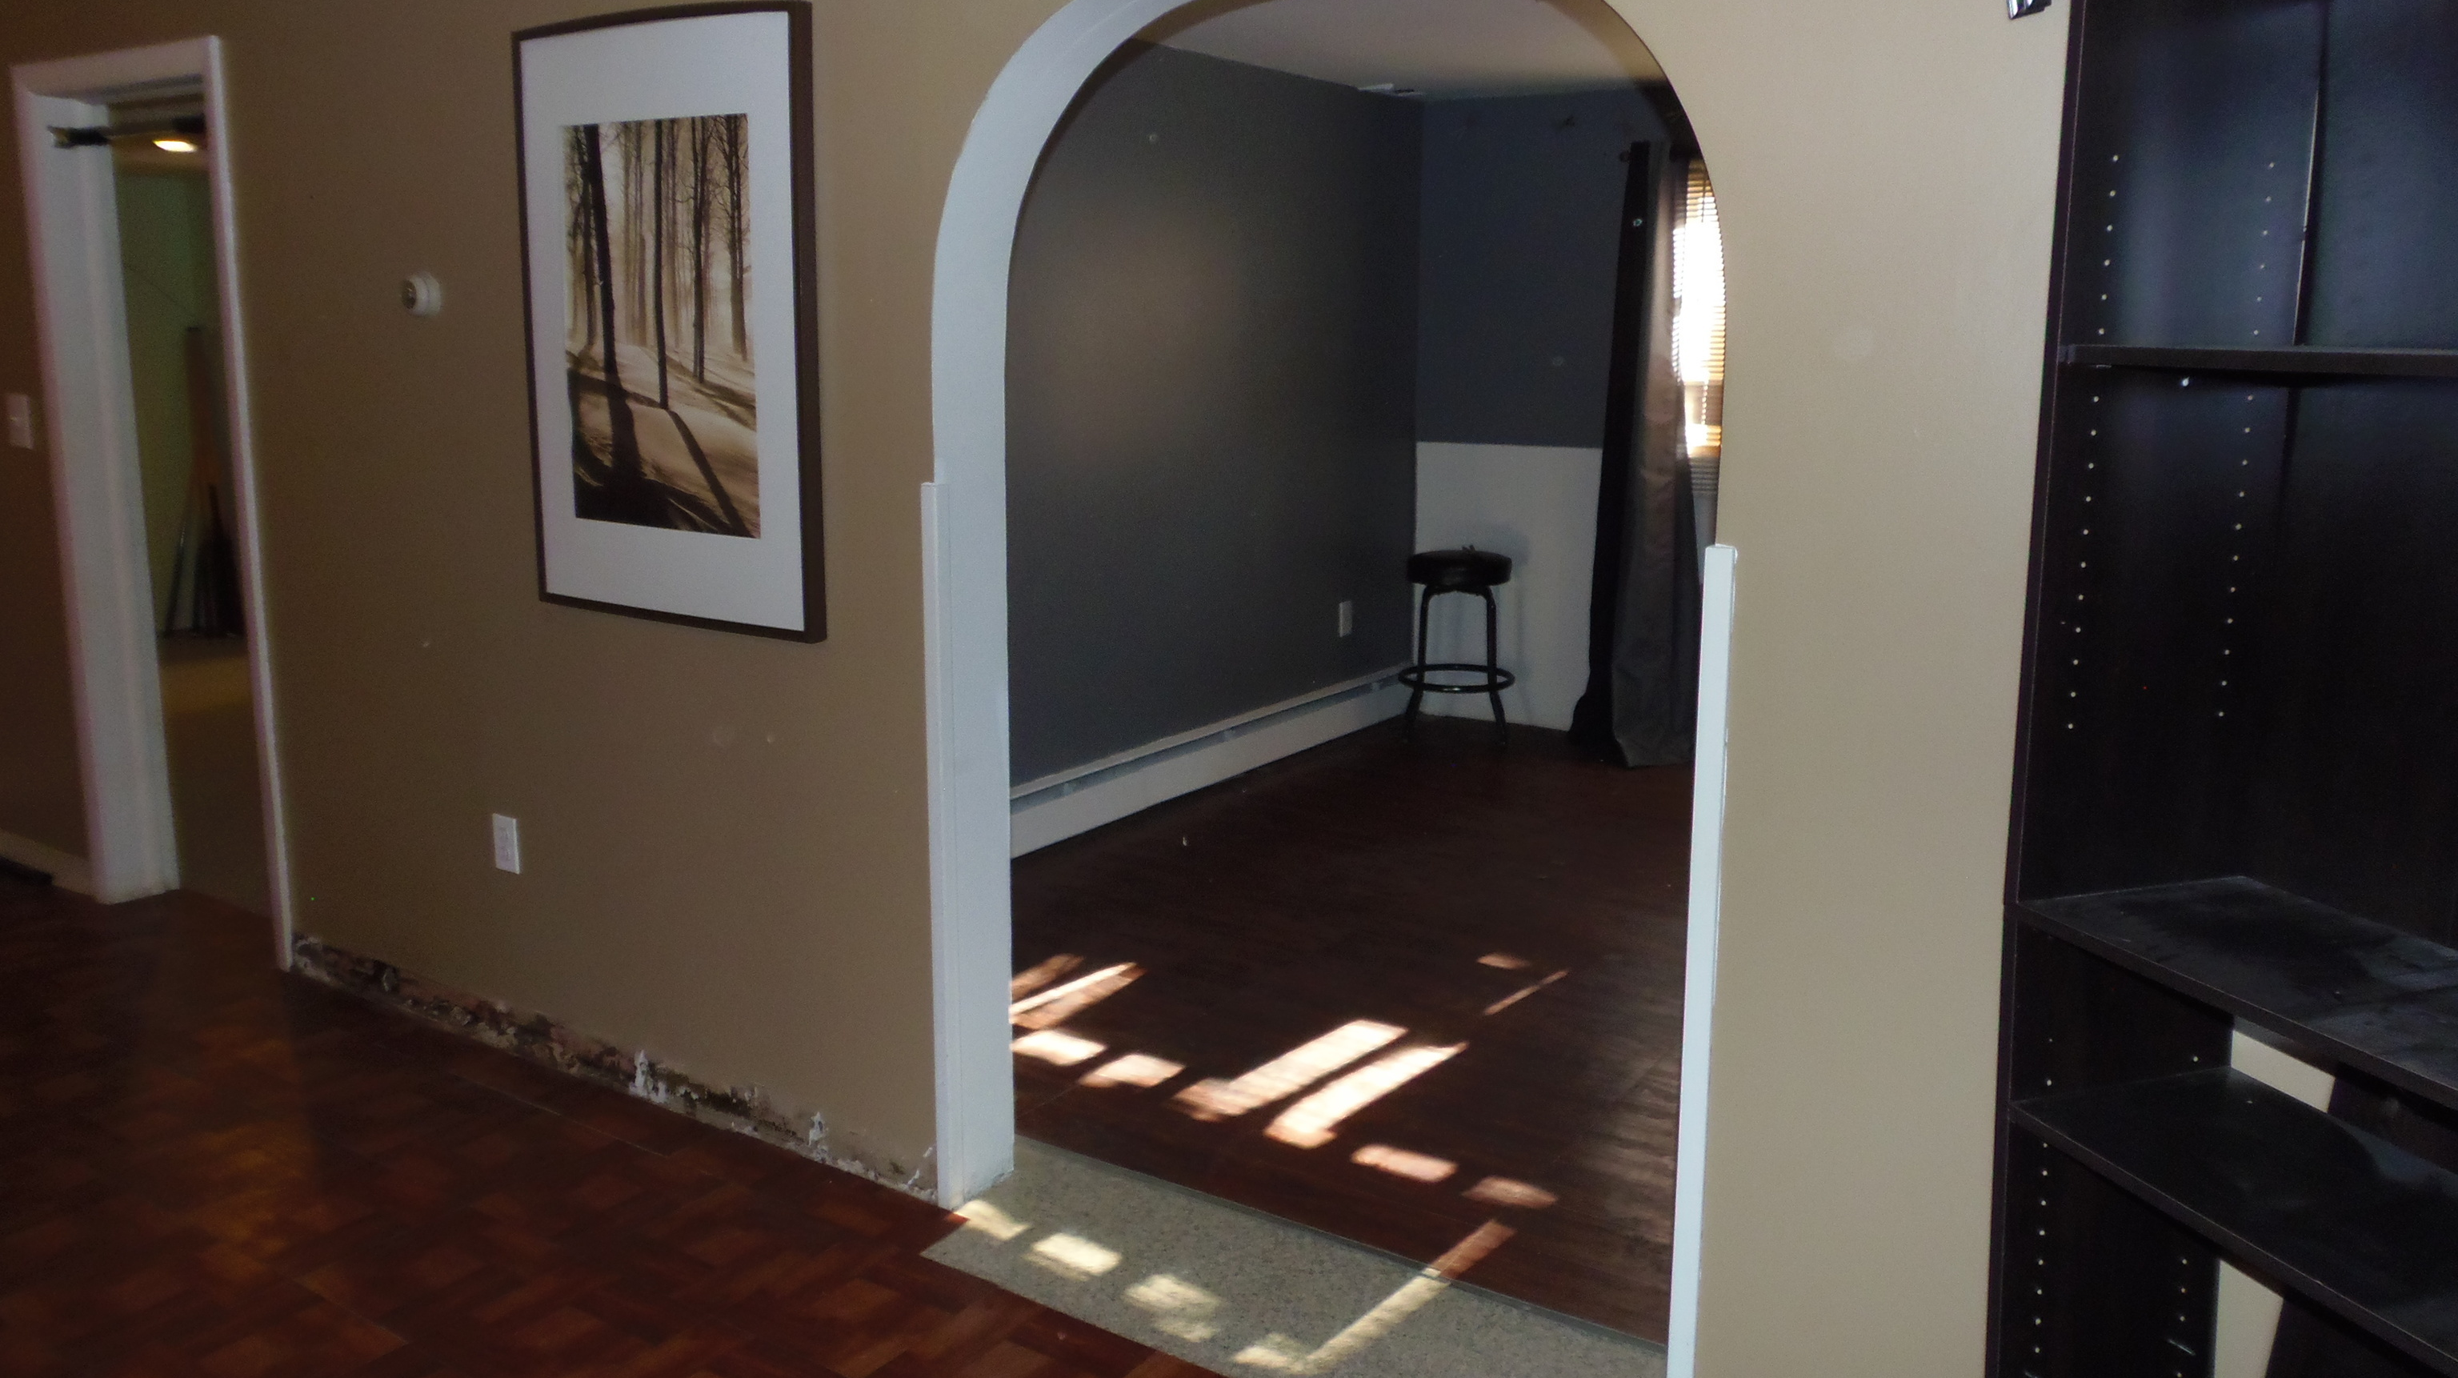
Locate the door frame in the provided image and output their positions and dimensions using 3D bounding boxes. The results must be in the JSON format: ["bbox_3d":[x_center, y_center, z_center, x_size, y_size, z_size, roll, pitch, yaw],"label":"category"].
[{"bbox_3d":[-2.538,-0.428,4.142,0.919,2.103,0.166,8,12,31],"label":"door frame"}]

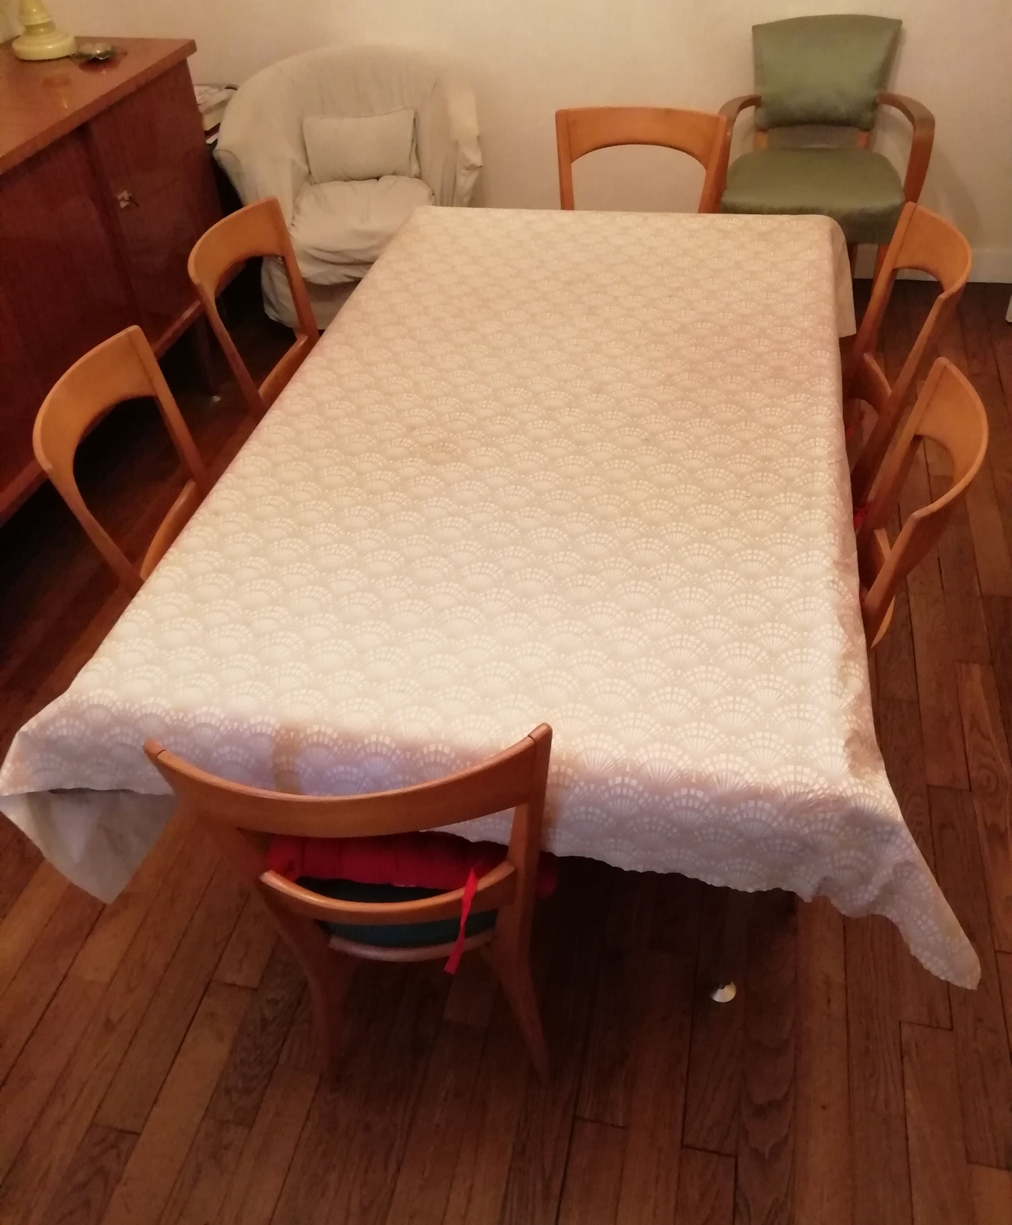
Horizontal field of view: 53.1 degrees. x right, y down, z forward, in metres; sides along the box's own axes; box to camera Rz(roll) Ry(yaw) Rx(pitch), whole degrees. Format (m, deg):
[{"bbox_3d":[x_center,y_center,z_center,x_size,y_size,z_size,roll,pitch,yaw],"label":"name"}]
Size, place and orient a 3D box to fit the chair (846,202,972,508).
[{"bbox_3d":[0.608,-0.364,2.126,0.500,0.820,0.435,4,43,9],"label":"chair"}]

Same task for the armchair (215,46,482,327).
[{"bbox_3d":[-0.470,-1.407,3.400,0.850,0.780,0.690,-2,42,3],"label":"armchair"}]

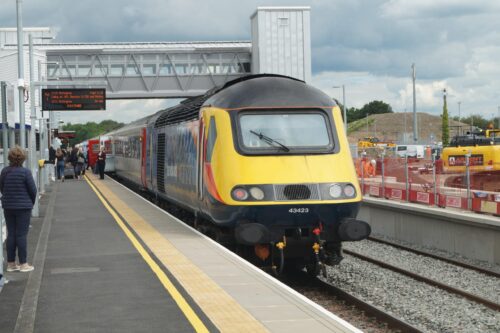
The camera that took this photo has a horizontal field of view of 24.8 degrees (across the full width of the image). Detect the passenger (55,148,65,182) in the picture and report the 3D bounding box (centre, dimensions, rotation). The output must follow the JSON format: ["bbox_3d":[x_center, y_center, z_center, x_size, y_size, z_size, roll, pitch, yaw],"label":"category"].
[{"bbox_3d":[-9.265,-0.124,55.328,0.500,1.640,0.500,-1,1,-9],"label":"passenger"}]

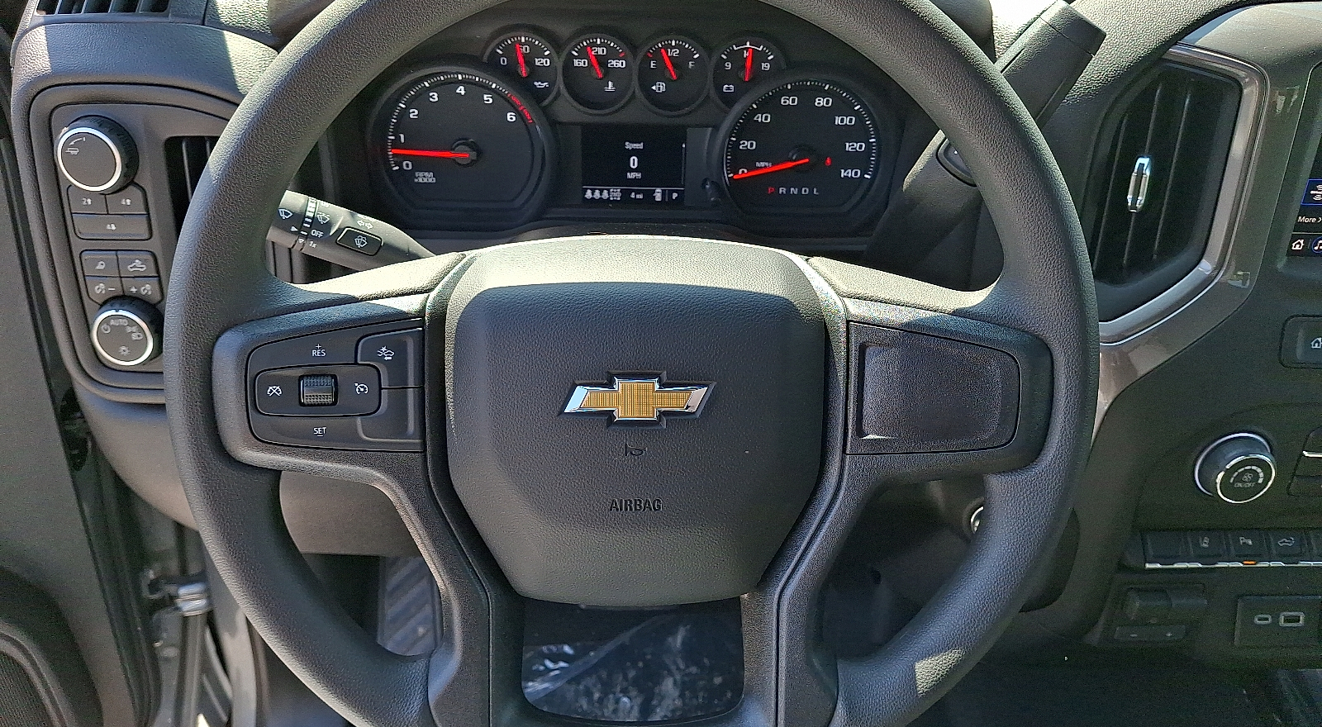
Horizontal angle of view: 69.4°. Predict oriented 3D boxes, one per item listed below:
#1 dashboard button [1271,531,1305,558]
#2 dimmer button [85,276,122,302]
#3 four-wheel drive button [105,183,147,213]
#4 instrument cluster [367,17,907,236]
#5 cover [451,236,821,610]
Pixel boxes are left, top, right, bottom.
[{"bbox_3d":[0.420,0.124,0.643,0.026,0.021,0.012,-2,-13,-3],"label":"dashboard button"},{"bbox_3d":[-0.357,-0.048,0.613,0.023,0.017,0.008,0,19,0],"label":"dimmer button"},{"bbox_3d":[-0.332,-0.102,0.594,0.024,0.019,0.008,0,19,0],"label":"four-wheel drive button"},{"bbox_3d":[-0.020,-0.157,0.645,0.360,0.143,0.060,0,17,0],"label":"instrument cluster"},{"bbox_3d":[-0.011,0.026,0.416,0.161,0.160,0.050,0,8,0],"label":"cover"}]

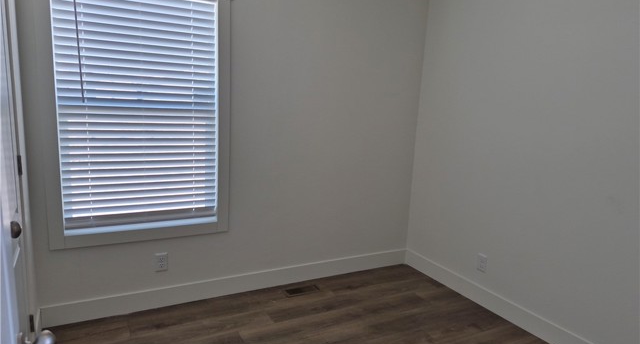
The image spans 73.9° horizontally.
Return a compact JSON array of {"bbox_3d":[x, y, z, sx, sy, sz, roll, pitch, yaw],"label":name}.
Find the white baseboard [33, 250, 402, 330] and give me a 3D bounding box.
[{"bbox_3d":[-0.421,0.788,3.085,2.684,0.122,0.016,-3,12,-29],"label":"white baseboard"}]

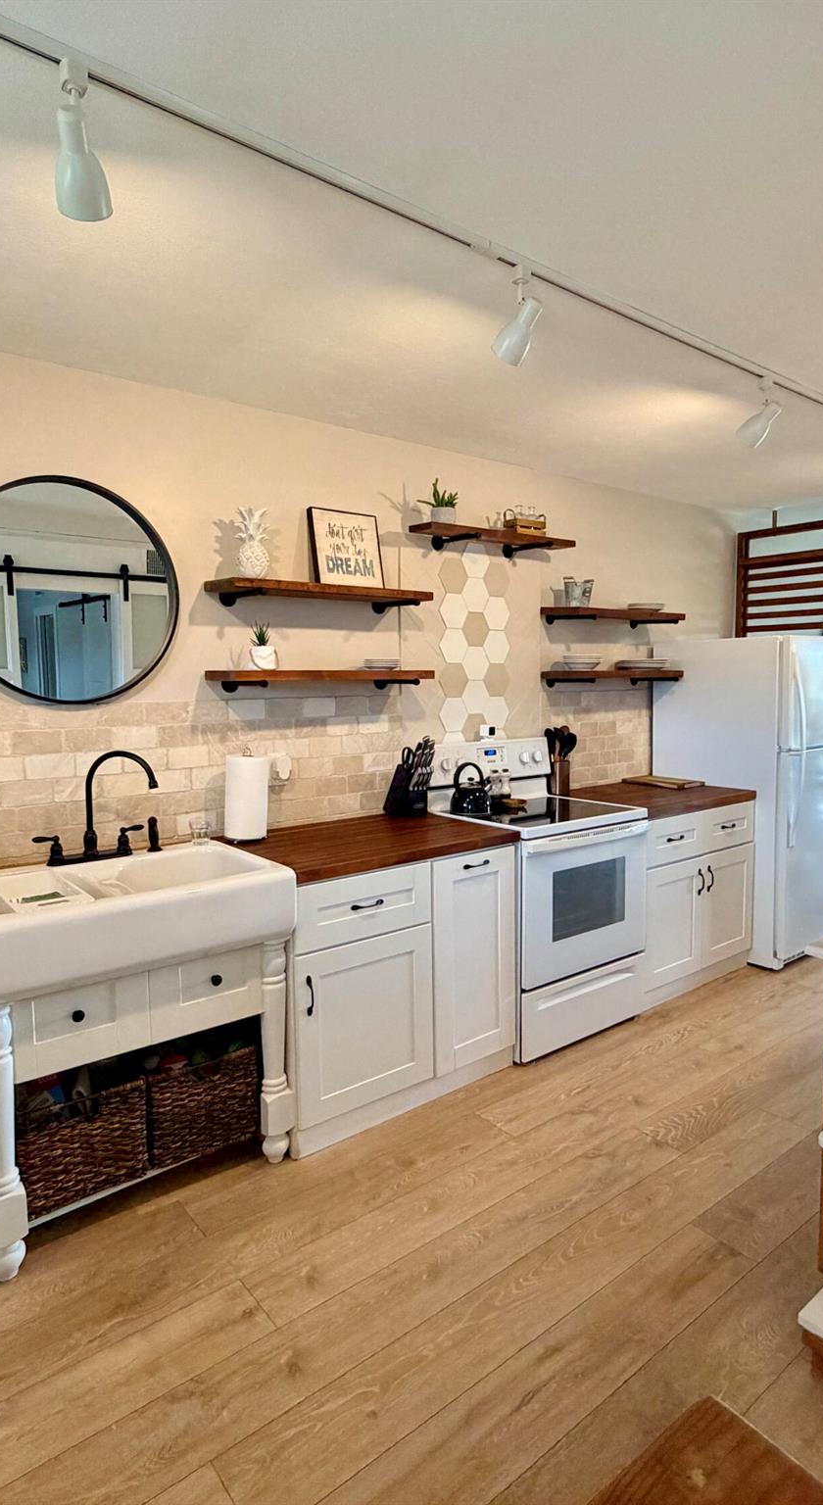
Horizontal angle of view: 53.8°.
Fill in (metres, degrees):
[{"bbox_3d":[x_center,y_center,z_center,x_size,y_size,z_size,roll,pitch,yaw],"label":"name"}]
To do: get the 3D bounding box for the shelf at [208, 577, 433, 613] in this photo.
[{"bbox_3d":[-0.327,-0.590,3.102,0.880,0.080,0.215,-5,6,-38],"label":"shelf"}]

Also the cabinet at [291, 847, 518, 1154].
[{"bbox_3d":[-0.174,0.764,2.983,0.937,0.850,0.661,-5,7,-39],"label":"cabinet"}]

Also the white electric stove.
[{"bbox_3d":[0.544,0.573,3.543,0.760,1.205,0.690,-5,6,-38],"label":"white electric stove"}]

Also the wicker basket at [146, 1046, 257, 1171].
[{"bbox_3d":[-0.689,1.016,2.500,0.325,0.275,0.350,-4,6,-33],"label":"wicker basket"}]

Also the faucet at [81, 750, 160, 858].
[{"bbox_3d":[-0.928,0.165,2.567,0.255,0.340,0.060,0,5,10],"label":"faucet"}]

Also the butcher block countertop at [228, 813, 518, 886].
[{"bbox_3d":[-0.162,0.329,3.003,0.960,0.045,0.670,-5,7,-38],"label":"butcher block countertop"}]

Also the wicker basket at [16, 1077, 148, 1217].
[{"bbox_3d":[-0.980,1.038,2.304,0.330,0.275,0.350,-5,6,-38],"label":"wicker basket"}]

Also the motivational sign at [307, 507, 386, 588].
[{"bbox_3d":[-0.250,-0.795,3.226,0.310,0.312,0.028,-5,-3,-38],"label":"motivational sign"}]

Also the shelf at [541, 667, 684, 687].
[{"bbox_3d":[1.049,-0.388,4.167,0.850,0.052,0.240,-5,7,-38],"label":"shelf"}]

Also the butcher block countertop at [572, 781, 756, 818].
[{"bbox_3d":[1.188,0.217,4.060,0.905,0.045,0.660,-5,7,-38],"label":"butcher block countertop"}]

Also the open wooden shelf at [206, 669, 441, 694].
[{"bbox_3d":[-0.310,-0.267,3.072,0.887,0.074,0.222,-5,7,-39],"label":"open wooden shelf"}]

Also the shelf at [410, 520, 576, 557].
[{"bbox_3d":[0.384,-0.939,3.654,0.890,0.083,0.190,-5,6,-38],"label":"shelf"}]

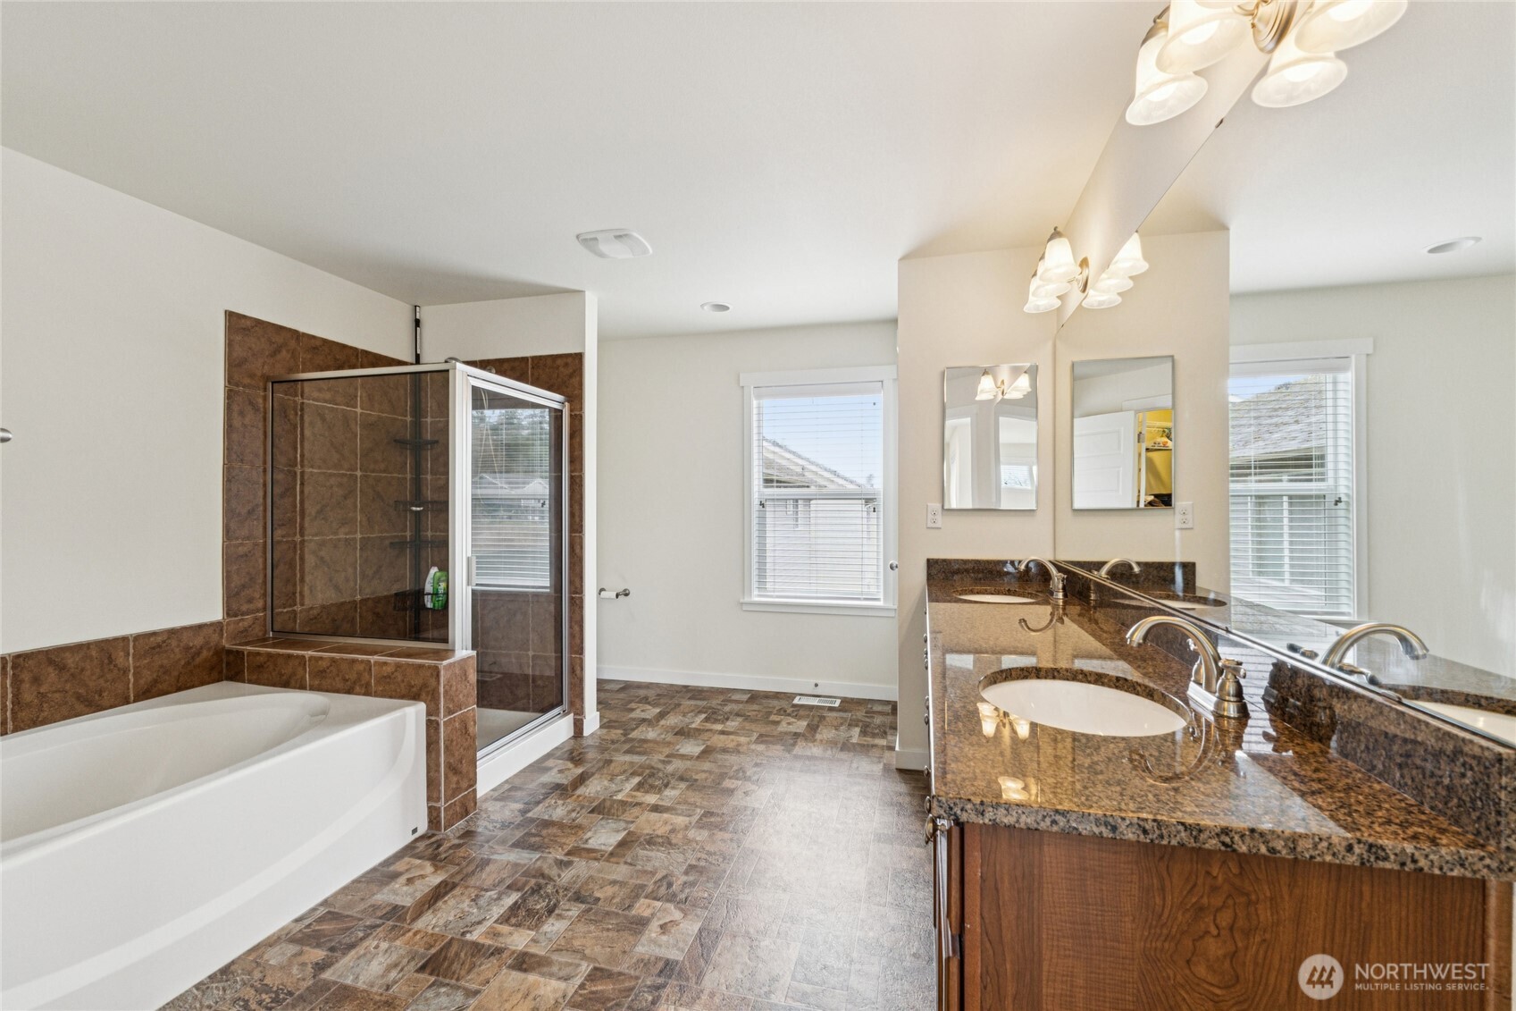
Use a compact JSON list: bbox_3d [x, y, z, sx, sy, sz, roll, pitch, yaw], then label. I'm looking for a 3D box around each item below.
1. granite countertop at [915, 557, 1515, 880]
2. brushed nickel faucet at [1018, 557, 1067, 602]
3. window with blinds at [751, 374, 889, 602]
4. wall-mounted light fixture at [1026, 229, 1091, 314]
[{"bbox_3d":[0.782,0.318,1.807,0.570,0.130,2.305,0,0,15],"label":"granite countertop"},{"bbox_3d":[1.101,0.277,2.446,0.175,0.155,0.235,0,0,15],"label":"brushed nickel faucet"},{"bbox_3d":[0.385,-0.084,4.207,0.910,1.480,0.100,0,0,15],"label":"window with blinds"},{"bbox_3d":[1.131,-0.879,2.389,0.187,0.200,0.475,0,0,15],"label":"wall-mounted light fixture"}]

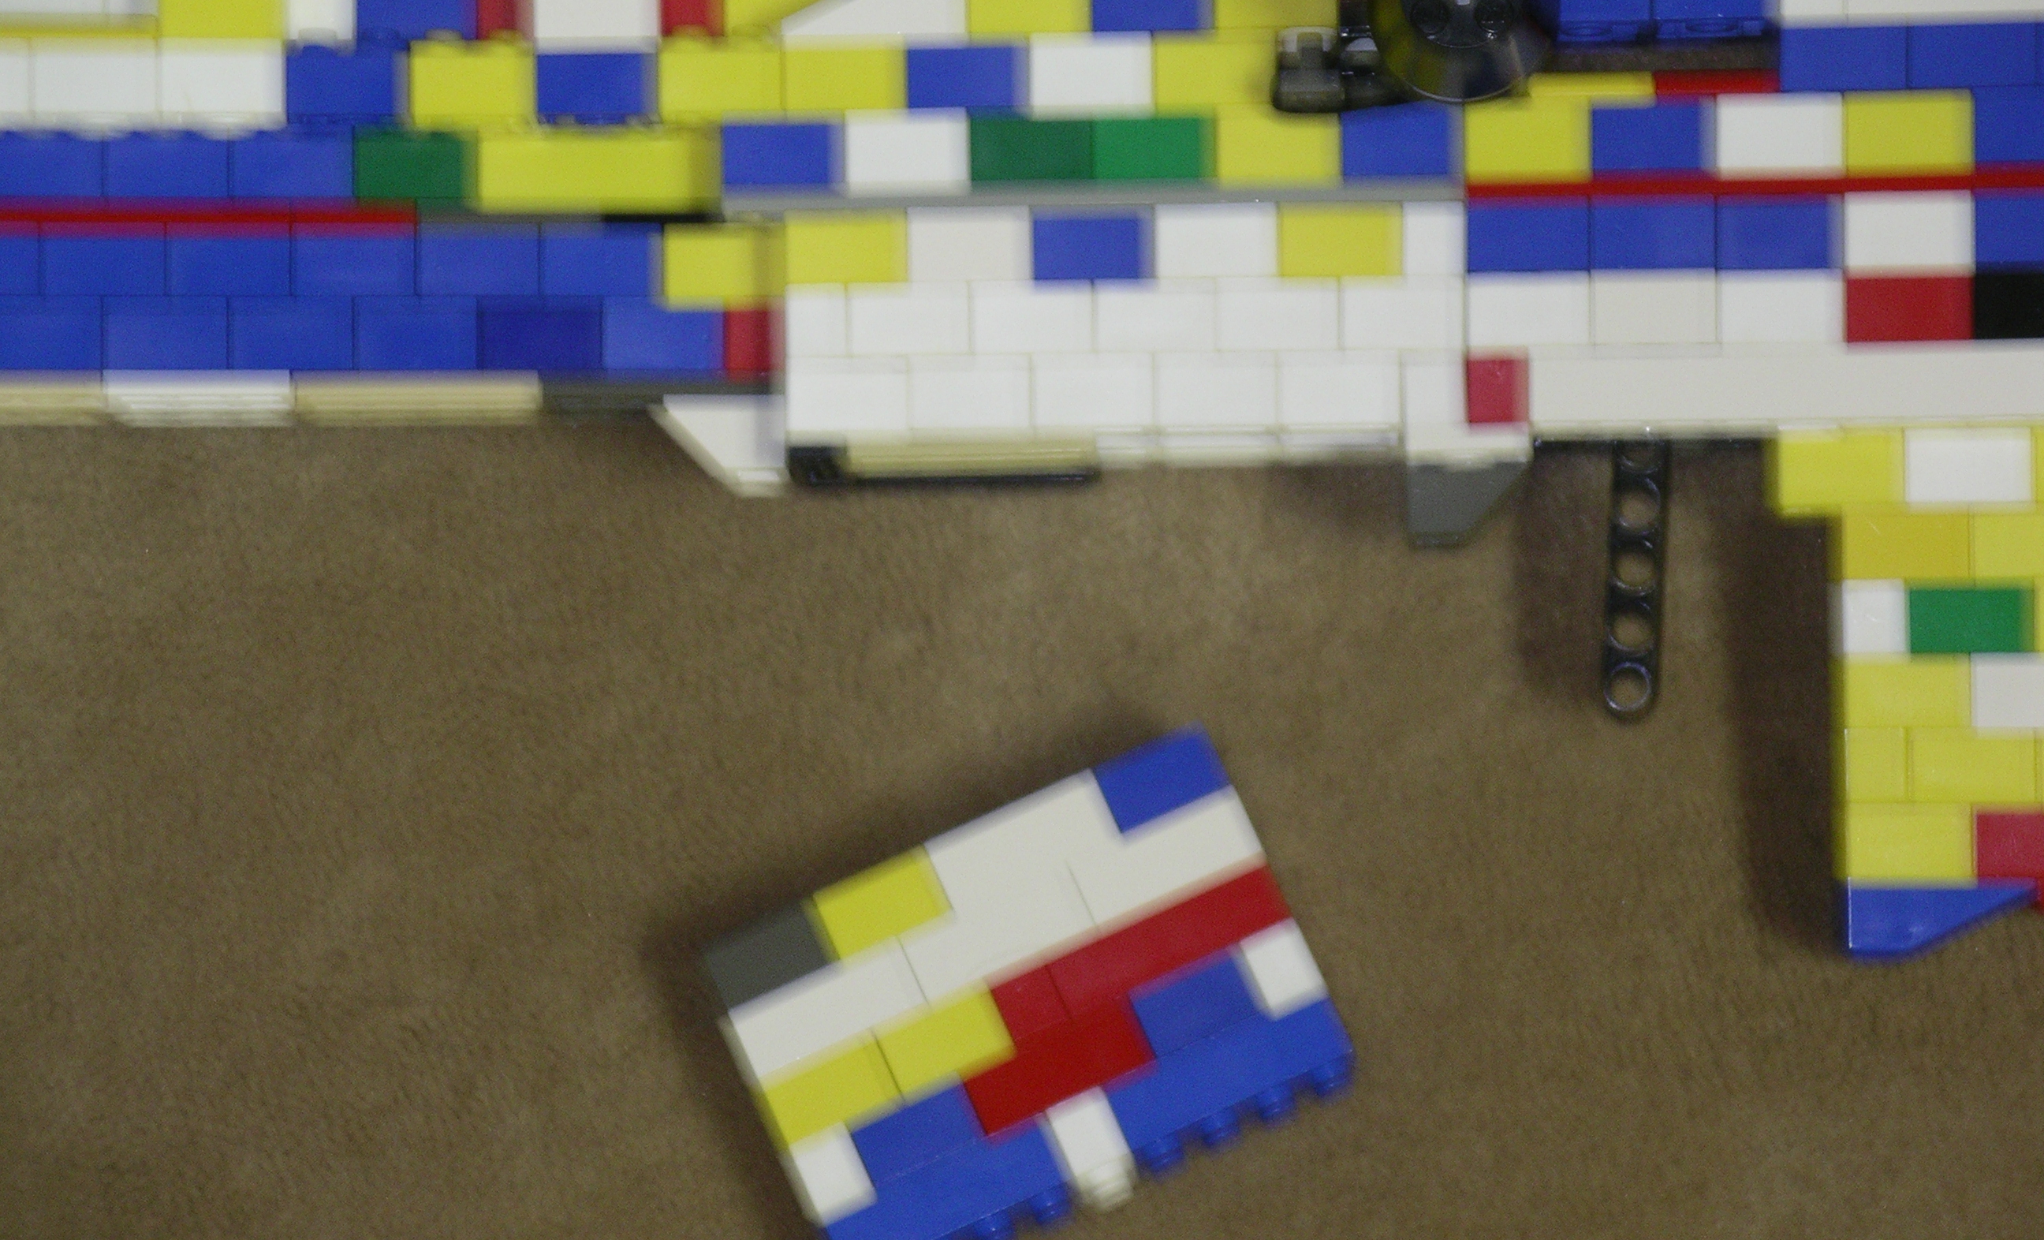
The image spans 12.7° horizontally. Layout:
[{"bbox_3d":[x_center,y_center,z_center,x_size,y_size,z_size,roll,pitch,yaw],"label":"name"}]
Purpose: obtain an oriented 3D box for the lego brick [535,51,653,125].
[{"bbox_3d":[-0.055,-0.070,1.197,0.016,0.016,0.011,-1,84,0],"label":"lego brick"}]

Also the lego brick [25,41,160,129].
[{"bbox_3d":[-0.119,-0.070,1.191,0.016,0.016,0.011,-1,84,0],"label":"lego brick"}]

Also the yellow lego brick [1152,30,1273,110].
[{"bbox_3d":[0.025,-0.071,1.198,0.016,0.016,0.011,-1,84,0],"label":"yellow lego brick"}]

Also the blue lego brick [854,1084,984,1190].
[{"bbox_3d":[-0.013,0.068,1.209,0.016,0.016,0.011,-24,83,0],"label":"blue lego brick"}]

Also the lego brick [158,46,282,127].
[{"bbox_3d":[-0.103,-0.070,1.192,0.016,0.016,0.011,-1,84,0],"label":"lego brick"}]

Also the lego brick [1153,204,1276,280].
[{"bbox_3d":[0.025,-0.048,1.190,0.016,0.015,0.011,0,85,3],"label":"lego brick"}]

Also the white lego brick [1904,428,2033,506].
[{"bbox_3d":[0.121,-0.020,1.182,0.016,0.015,0.011,0,85,3],"label":"white lego brick"}]

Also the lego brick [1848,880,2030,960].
[{"bbox_3d":[0.119,0.038,1.192,0.024,0.016,0.011,-1,83,3],"label":"lego brick"}]

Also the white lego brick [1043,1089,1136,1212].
[{"bbox_3d":[0.009,0.069,1.208,0.008,0.016,0.011,-24,83,0],"label":"white lego brick"}]

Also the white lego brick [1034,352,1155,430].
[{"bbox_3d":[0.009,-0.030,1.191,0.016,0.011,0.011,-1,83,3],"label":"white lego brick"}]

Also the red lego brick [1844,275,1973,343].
[{"bbox_3d":[0.114,-0.040,1.191,0.016,0.016,0.011,-1,84,0],"label":"red lego brick"}]

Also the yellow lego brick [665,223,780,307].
[{"bbox_3d":[-0.039,-0.047,1.205,0.016,0.016,0.010,-1,90,0],"label":"yellow lego brick"}]

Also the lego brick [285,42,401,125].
[{"bbox_3d":[-0.087,-0.070,1.194,0.016,0.016,0.011,-1,84,0],"label":"lego brick"}]

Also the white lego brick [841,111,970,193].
[{"bbox_3d":[-0.015,-0.061,1.198,0.016,0.016,0.011,-1,84,0],"label":"white lego brick"}]

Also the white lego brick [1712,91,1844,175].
[{"bbox_3d":[0.098,-0.062,1.192,0.016,0.015,0.011,-1,83,5],"label":"white lego brick"}]

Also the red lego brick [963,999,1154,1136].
[{"bbox_3d":[0.005,0.060,1.209,0.024,0.016,0.011,-24,83,0],"label":"red lego brick"}]

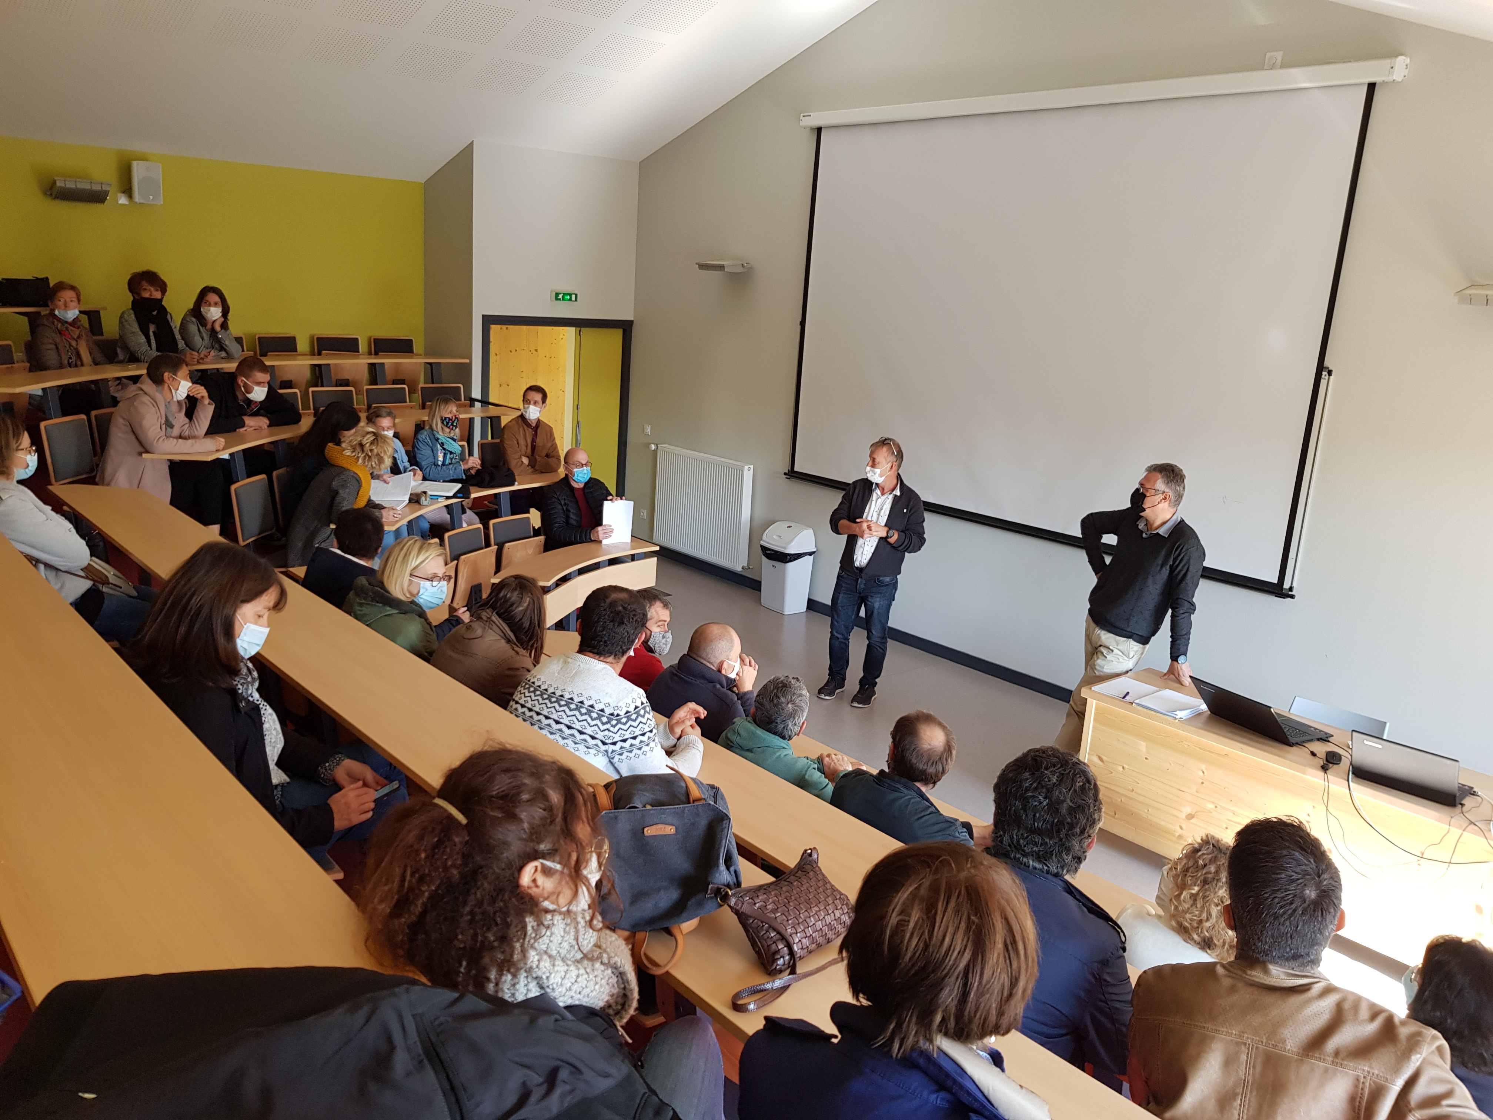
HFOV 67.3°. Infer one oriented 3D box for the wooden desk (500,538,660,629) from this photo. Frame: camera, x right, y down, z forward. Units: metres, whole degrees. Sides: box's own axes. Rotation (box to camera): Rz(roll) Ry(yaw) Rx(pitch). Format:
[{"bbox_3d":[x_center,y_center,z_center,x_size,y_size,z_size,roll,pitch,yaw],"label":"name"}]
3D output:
[{"bbox_3d":[-1.135,0.359,7.485,0.480,0.740,1.570,10,15,25],"label":"wooden desk"}]

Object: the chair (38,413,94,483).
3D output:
[{"bbox_3d":[-3.636,-0.345,6.392,0.480,0.890,0.430,5,13,4],"label":"chair"}]

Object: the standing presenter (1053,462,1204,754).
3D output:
[{"bbox_3d":[2.057,0.366,6.123,0.740,1.780,0.500,11,15,28],"label":"standing presenter"}]

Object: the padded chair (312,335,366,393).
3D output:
[{"bbox_3d":[-3.533,-1.538,10.031,0.380,0.890,0.430,13,16,34],"label":"padded chair"}]

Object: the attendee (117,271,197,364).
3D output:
[{"bbox_3d":[-4.118,-1.302,7.846,0.700,1.350,0.500,9,14,20],"label":"attendee"}]

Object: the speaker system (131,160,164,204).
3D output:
[{"bbox_3d":[-4.382,-2.757,8.205,0.200,0.290,0.190,-9,18,-42],"label":"speaker system"}]

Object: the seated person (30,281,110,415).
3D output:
[{"bbox_3d":[-4.282,-1.144,7.163,0.720,1.230,0.560,14,17,36],"label":"seated person"}]

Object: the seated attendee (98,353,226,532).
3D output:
[{"bbox_3d":[-3.163,-0.458,6.126,0.740,1.290,0.500,3,13,-3],"label":"seated attendee"}]

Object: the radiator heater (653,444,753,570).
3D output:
[{"bbox_3d":[-0.396,-0.487,9.993,0.120,0.900,1.200,-9,18,-42],"label":"radiator heater"}]

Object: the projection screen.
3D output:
[{"bbox_3d":[1.788,-1.547,7.384,0.080,2.660,3.980,-9,18,-42],"label":"projection screen"}]

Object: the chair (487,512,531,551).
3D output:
[{"bbox_3d":[-1.603,0.118,8.054,0.420,0.840,0.450,12,16,31],"label":"chair"}]

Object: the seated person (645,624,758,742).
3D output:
[{"bbox_3d":[-0.143,0.877,4.311,0.760,1.260,0.540,-6,16,-35],"label":"seated person"}]

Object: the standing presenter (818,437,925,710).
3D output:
[{"bbox_3d":[0.765,0.058,7.189,0.580,1.710,0.420,10,15,26],"label":"standing presenter"}]

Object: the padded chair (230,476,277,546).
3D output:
[{"bbox_3d":[-2.742,-0.020,6.745,0.480,0.890,0.440,4,13,1],"label":"padded chair"}]

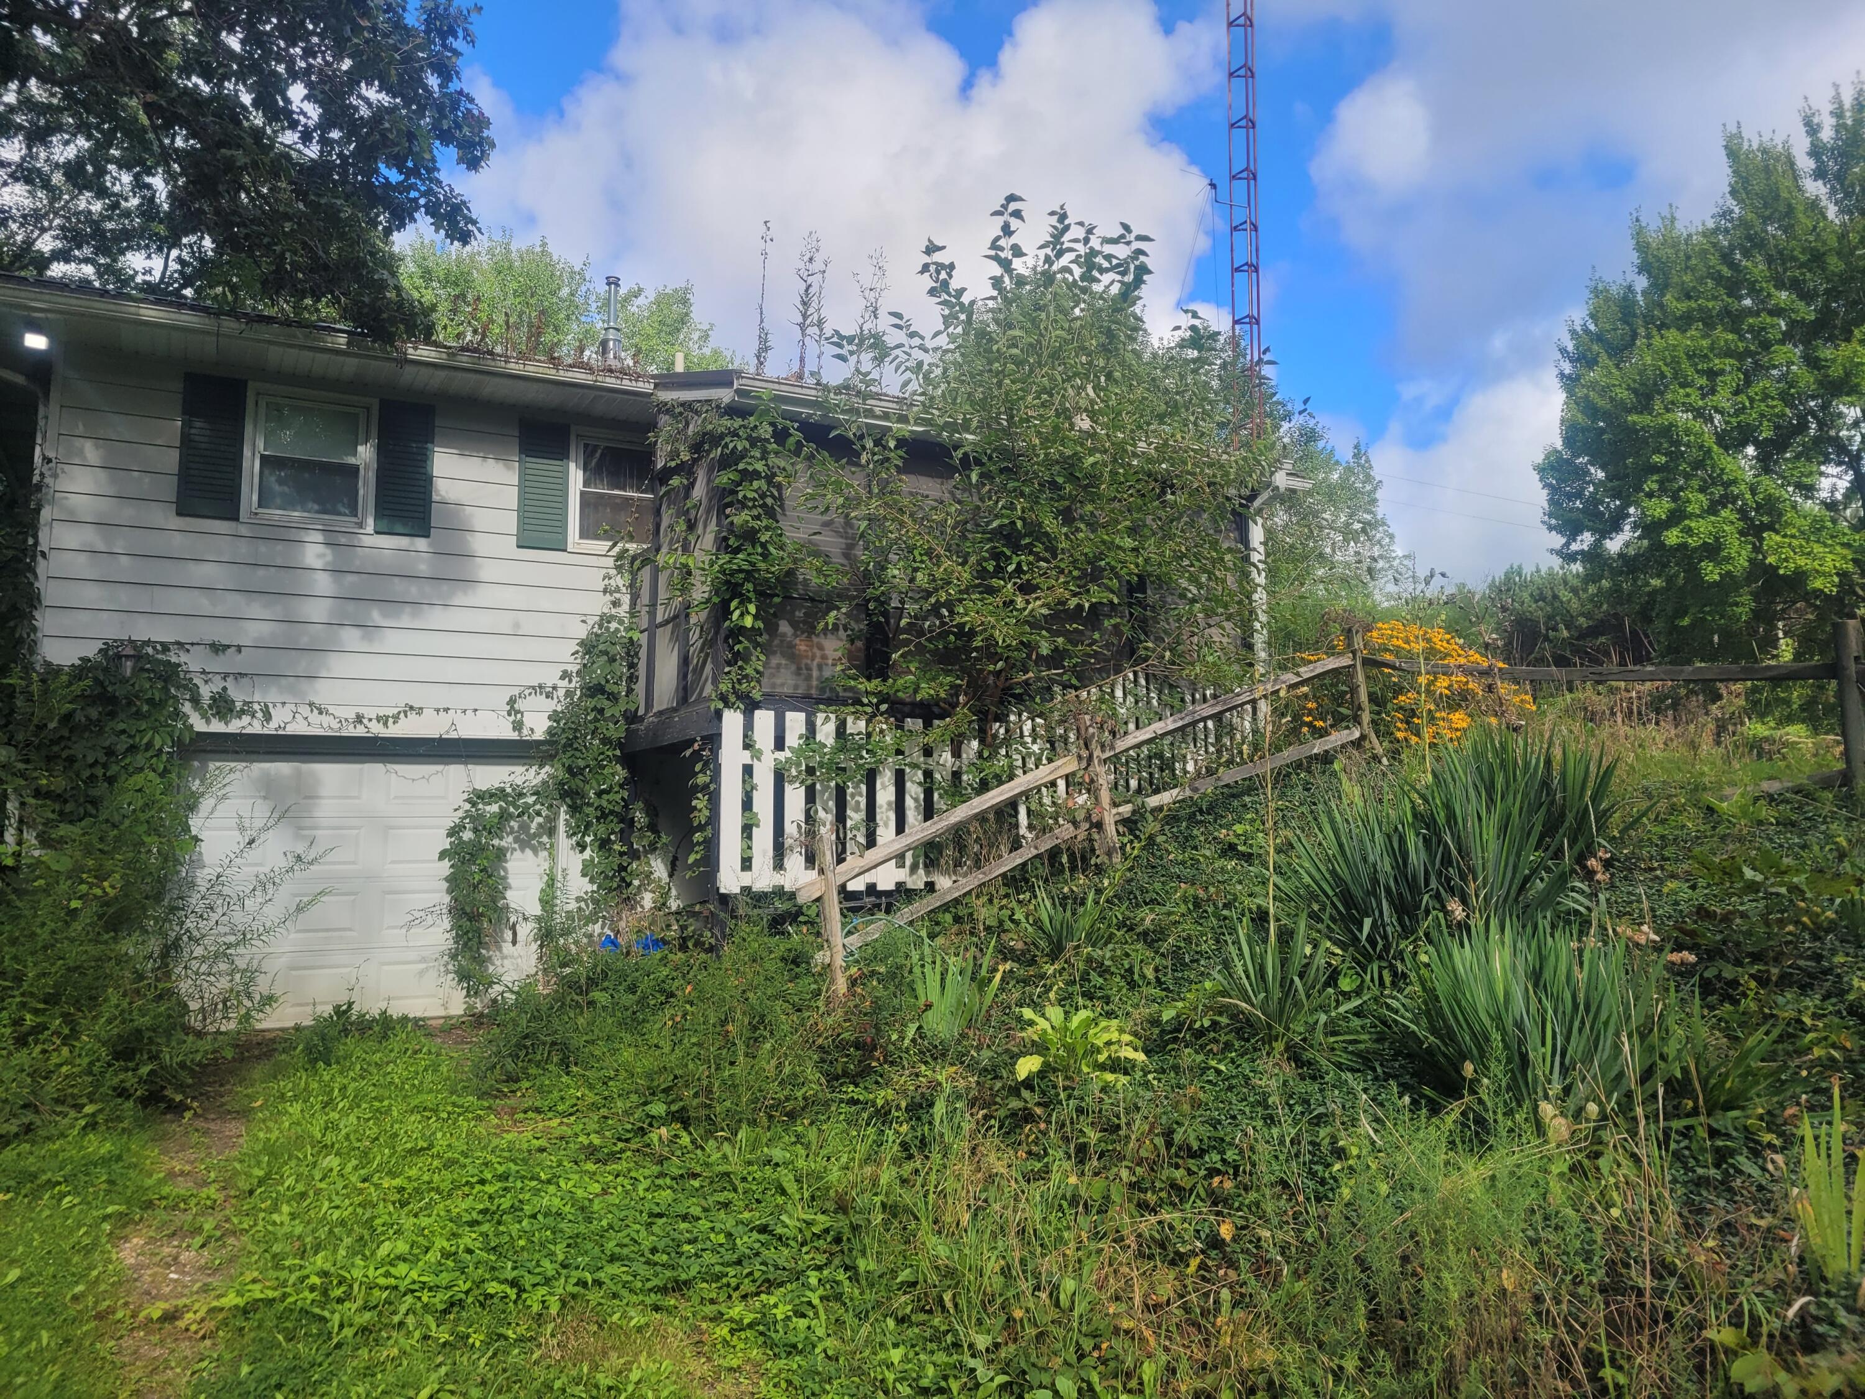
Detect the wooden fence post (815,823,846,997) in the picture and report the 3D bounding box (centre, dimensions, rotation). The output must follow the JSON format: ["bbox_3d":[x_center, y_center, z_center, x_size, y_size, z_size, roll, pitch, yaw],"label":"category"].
[{"bbox_3d":[-0.635,1.327,8.845,0.115,1.062,0.115,-3,-5,-27],"label":"wooden fence post"}]

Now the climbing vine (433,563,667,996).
[{"bbox_3d":[-2.996,0.630,11.116,1.680,3.316,0.450,3,-6,-27],"label":"climbing vine"}]

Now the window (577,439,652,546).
[{"bbox_3d":[-2.611,-1.709,11.797,0.760,0.926,0.100,3,-6,-27],"label":"window"}]

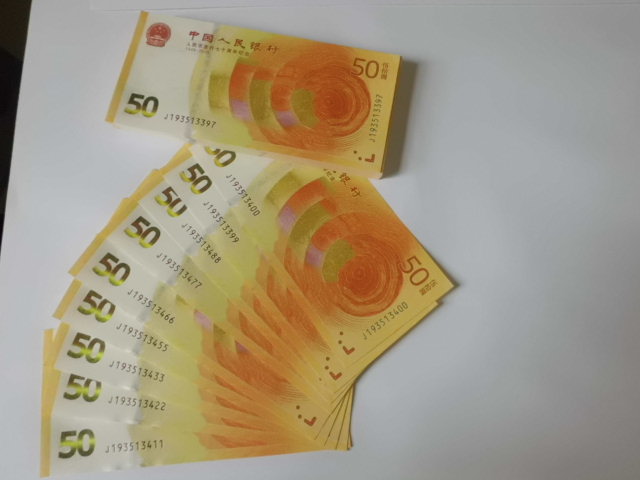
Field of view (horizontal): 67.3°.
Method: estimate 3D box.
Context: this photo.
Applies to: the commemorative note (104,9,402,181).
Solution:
[{"bbox_3d":[-0.035,-0.082,0.268,0.150,0.010,0.070,11,78,2],"label":"commemorative note"}]

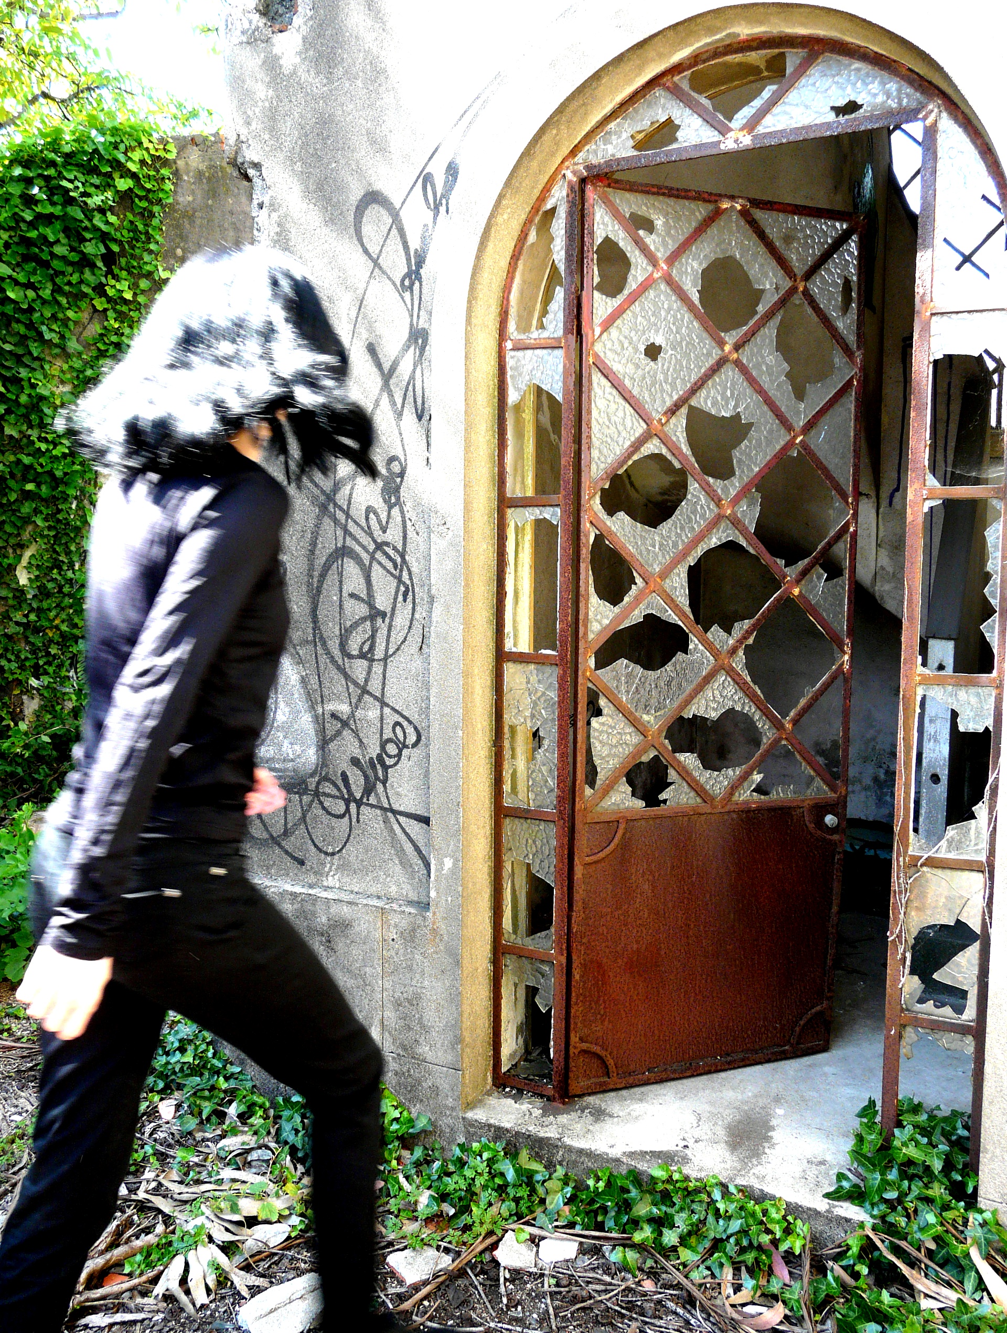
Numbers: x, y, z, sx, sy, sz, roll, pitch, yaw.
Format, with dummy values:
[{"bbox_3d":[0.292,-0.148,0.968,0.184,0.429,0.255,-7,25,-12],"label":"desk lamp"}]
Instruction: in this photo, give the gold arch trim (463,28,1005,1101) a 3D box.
[{"bbox_3d":[0.410,-0.096,2.102,1.030,2.172,0.154,3,6,27],"label":"gold arch trim"}]

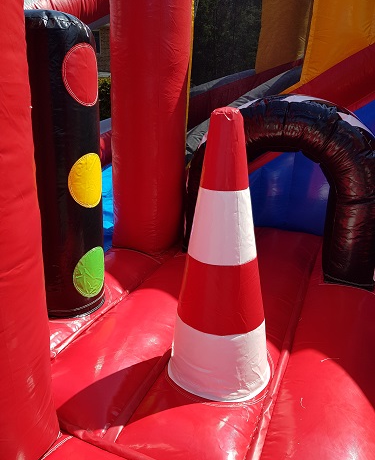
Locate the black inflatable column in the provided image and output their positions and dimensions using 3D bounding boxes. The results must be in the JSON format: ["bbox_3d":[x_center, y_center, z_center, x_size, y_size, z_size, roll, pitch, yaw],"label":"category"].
[{"bbox_3d":[-0.820,-0.368,2.418,0.516,1.788,0.516,6,14,23],"label":"black inflatable column"}]

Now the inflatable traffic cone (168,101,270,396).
[{"bbox_3d":[0.162,0.088,1.737,0.509,1.232,0.509,1,13,0],"label":"inflatable traffic cone"}]

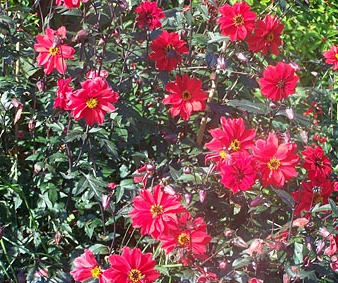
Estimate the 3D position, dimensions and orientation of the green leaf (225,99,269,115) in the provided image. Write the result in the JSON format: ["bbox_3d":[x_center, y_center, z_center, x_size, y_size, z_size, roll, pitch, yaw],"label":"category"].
[{"bbox_3d":[0.164,-0.073,2.400,0.098,0.013,0.034,10,40,-7],"label":"green leaf"}]

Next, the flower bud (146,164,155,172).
[{"bbox_3d":[-0.035,0.051,2.170,0.015,0.015,0.015,0,16,0],"label":"flower bud"}]

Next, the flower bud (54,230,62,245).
[{"bbox_3d":[-0.207,0.180,2.150,0.015,0.026,0.015,0,16,0],"label":"flower bud"}]

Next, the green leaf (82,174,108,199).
[{"bbox_3d":[-0.142,0.087,2.220,0.045,0.055,0.014,-31,-19,-17],"label":"green leaf"}]

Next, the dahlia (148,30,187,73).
[{"bbox_3d":[-0.001,-0.189,2.400,0.084,0.087,0.035,0,-3,5],"label":"dahlia"}]

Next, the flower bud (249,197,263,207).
[{"bbox_3d":[0.162,0.113,2.150,0.028,0.014,0.014,-35,0,0],"label":"flower bud"}]

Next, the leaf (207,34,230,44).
[{"bbox_3d":[0.113,-0.233,2.620,0.056,0.012,0.027,-12,32,-15],"label":"leaf"}]

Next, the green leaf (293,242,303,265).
[{"bbox_3d":[0.233,0.203,2.080,0.018,0.040,0.012,0,-3,-6],"label":"green leaf"}]

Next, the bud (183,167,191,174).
[{"bbox_3d":[0.034,0.056,2.200,0.015,0.015,0.015,0,16,0],"label":"bud"}]

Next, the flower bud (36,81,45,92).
[{"bbox_3d":[-0.275,-0.118,2.450,0.017,0.026,0.017,0,16,0],"label":"flower bud"}]

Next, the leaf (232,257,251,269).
[{"bbox_3d":[0.130,0.216,2.050,0.036,0.018,0.012,-28,-23,12],"label":"leaf"}]

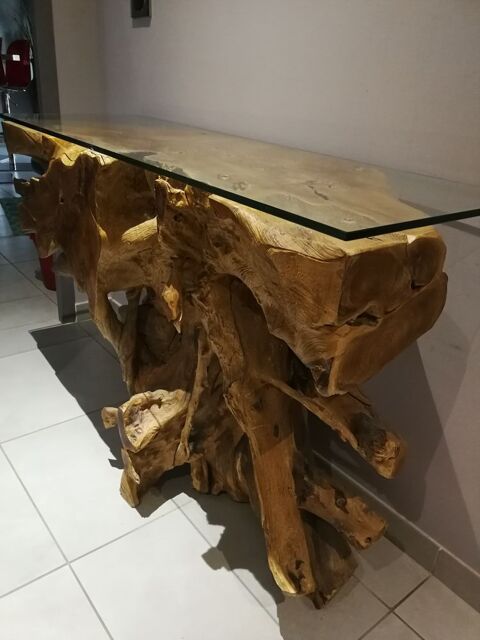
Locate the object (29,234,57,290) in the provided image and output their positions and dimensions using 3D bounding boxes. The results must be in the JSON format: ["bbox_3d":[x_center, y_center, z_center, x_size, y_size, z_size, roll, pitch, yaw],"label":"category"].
[{"bbox_3d":[-0.805,-0.285,2.257,0.250,0.270,0.250,-15,32,-37],"label":"object"}]

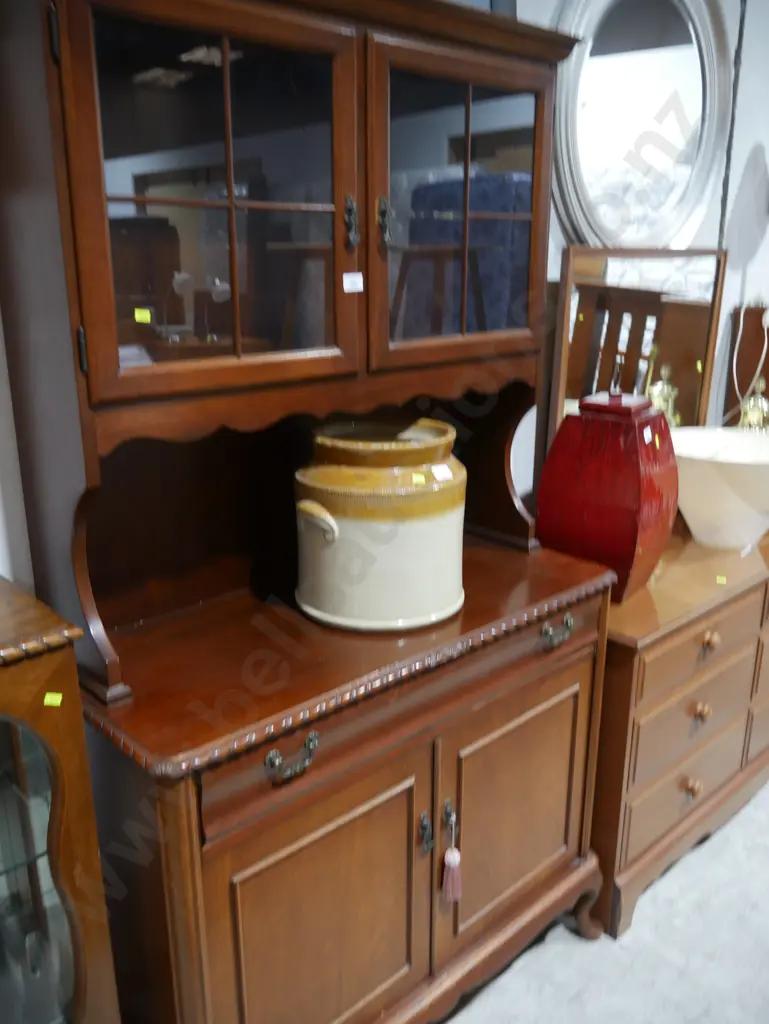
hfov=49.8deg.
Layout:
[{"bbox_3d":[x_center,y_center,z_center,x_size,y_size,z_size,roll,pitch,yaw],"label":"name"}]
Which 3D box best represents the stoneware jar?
[{"bbox_3d":[-0.004,0.007,1.542,0.332,0.319,0.320,0,17,0],"label":"stoneware jar"}]

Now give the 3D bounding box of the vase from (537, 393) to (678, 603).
[{"bbox_3d":[0.505,-0.034,1.870,0.235,0.432,0.235,13,21,35],"label":"vase"}]

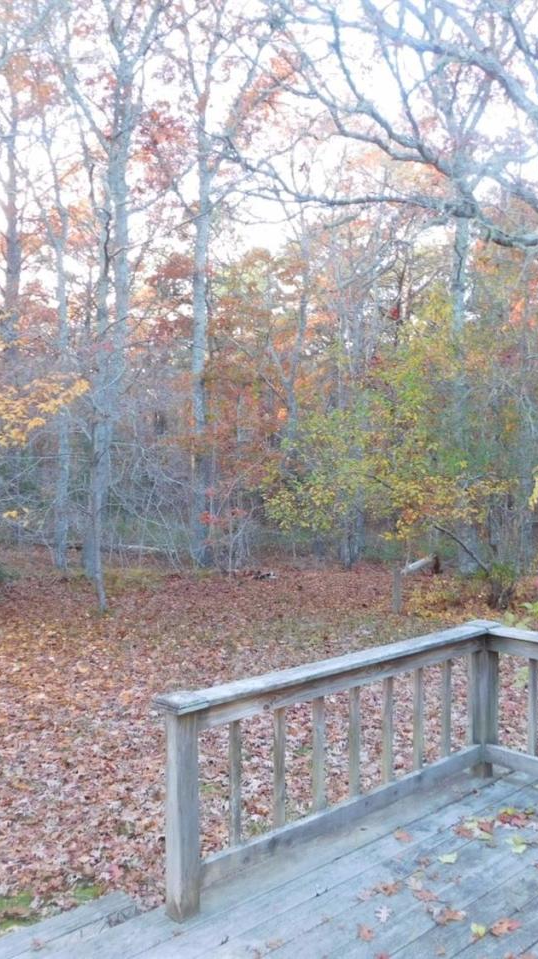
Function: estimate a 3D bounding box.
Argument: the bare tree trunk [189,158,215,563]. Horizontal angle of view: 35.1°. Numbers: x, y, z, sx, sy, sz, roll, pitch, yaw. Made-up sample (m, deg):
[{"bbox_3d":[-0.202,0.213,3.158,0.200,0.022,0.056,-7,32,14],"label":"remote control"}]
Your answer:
[{"bbox_3d":[-1.205,-2.100,15.400,0.420,7.360,0.400,0,1,0],"label":"bare tree trunk"}]

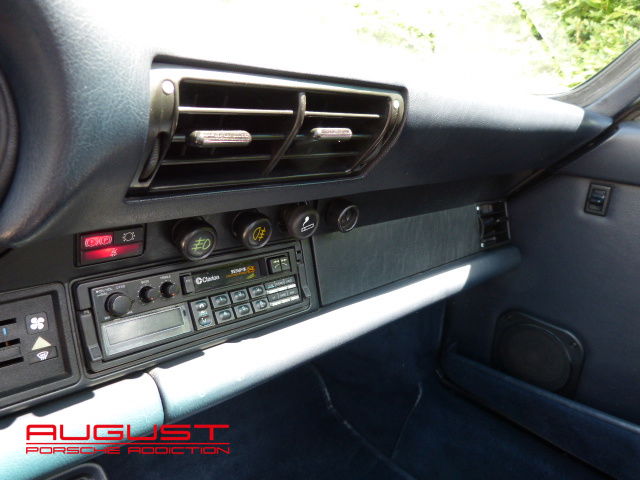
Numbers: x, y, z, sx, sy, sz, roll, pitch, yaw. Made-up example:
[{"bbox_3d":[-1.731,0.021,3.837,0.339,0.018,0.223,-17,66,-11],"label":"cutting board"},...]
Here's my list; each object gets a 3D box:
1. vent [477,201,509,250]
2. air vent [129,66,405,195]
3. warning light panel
[{"bbox_3d":[0.227,-0.020,0.654,0.080,0.063,0.022,-11,10,-40],"label":"vent"},{"bbox_3d":[-0.034,-0.083,0.351,0.211,0.088,0.036,-11,46,-40],"label":"air vent"},{"bbox_3d":[-0.137,0.002,0.316,0.043,0.024,0.010,-11,30,-40],"label":"warning light panel"}]

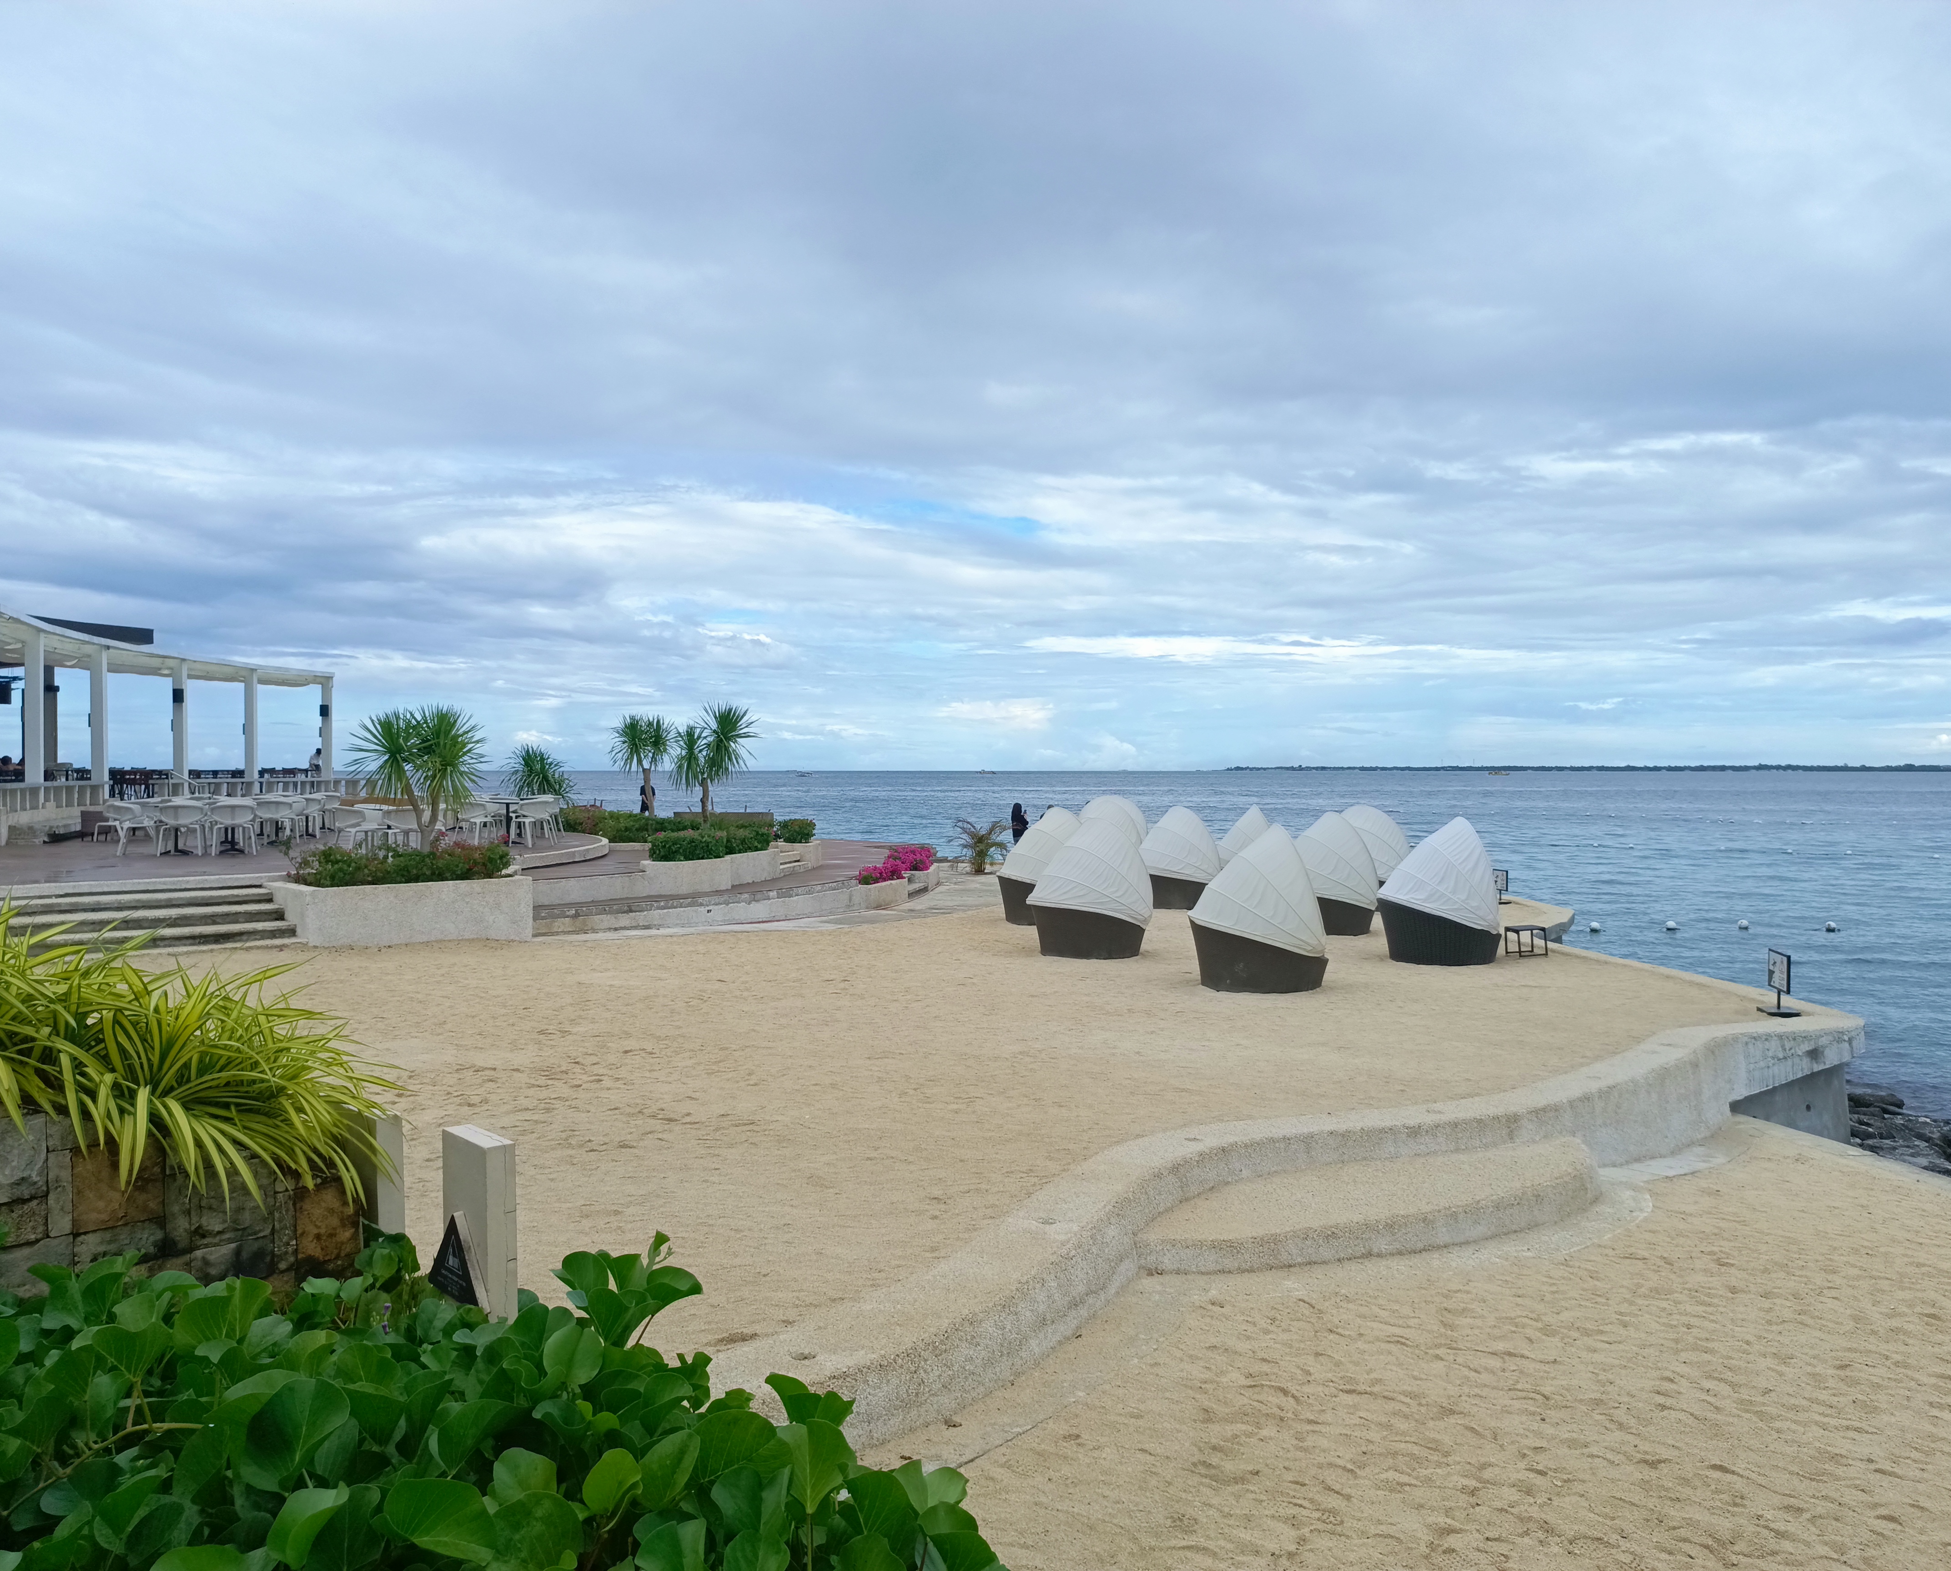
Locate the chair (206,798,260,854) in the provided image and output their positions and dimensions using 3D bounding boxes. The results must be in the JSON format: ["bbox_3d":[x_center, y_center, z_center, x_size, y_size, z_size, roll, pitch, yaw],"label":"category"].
[{"bbox_3d":[-11.075,0.643,22.600,0.630,0.790,0.600,0,1,-26],"label":"chair"}]

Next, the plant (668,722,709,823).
[{"bbox_3d":[-4.790,-0.137,25.300,0.720,1.800,0.720,0,1,-12],"label":"plant"}]

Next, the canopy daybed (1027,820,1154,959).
[{"bbox_3d":[1.522,1.295,19.950,1.560,1.760,1.600,0,1,-35],"label":"canopy daybed"}]

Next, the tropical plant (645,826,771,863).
[{"bbox_3d":[-4.050,0.892,22.900,0.800,0.520,2.300,0,1,33],"label":"tropical plant"}]

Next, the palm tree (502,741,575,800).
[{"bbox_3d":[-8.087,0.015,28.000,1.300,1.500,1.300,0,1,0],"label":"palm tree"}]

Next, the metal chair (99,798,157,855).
[{"bbox_3d":[-12.876,0.652,23.000,0.610,0.820,0.600,0,1,37],"label":"metal chair"}]

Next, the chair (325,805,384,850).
[{"bbox_3d":[-7.943,0.690,19.400,0.610,0.820,0.600,0,1,30],"label":"chair"}]

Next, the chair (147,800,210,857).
[{"bbox_3d":[-11.989,0.653,22.850,0.610,0.820,0.600,0,1,-25],"label":"chair"}]

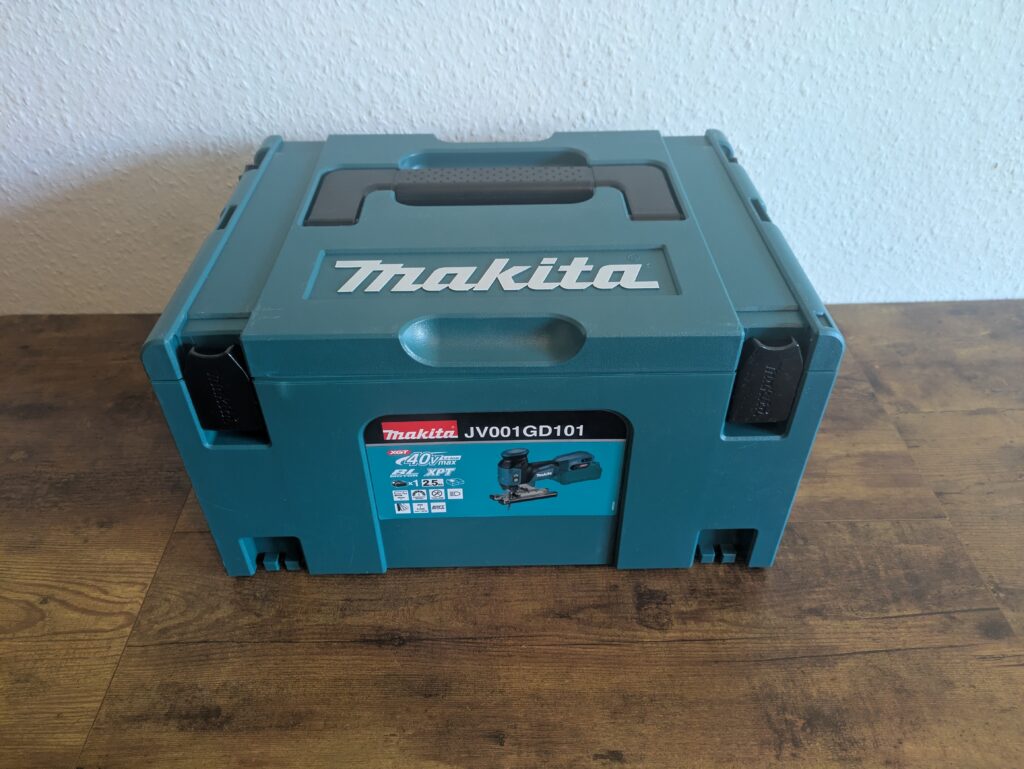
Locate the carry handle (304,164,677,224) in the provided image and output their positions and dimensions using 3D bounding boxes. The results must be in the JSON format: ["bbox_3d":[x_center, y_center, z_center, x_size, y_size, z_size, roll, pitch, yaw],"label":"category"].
[{"bbox_3d":[-0.012,-0.133,0.549,0.262,0.021,0.093,-1,40,-1],"label":"carry handle"}]

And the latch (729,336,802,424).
[{"bbox_3d":[0.150,-0.005,0.442,0.037,0.063,0.015,-1,40,-1],"label":"latch"}]

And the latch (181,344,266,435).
[{"bbox_3d":[-0.171,0.000,0.440,0.037,0.063,0.015,-1,40,-1],"label":"latch"}]

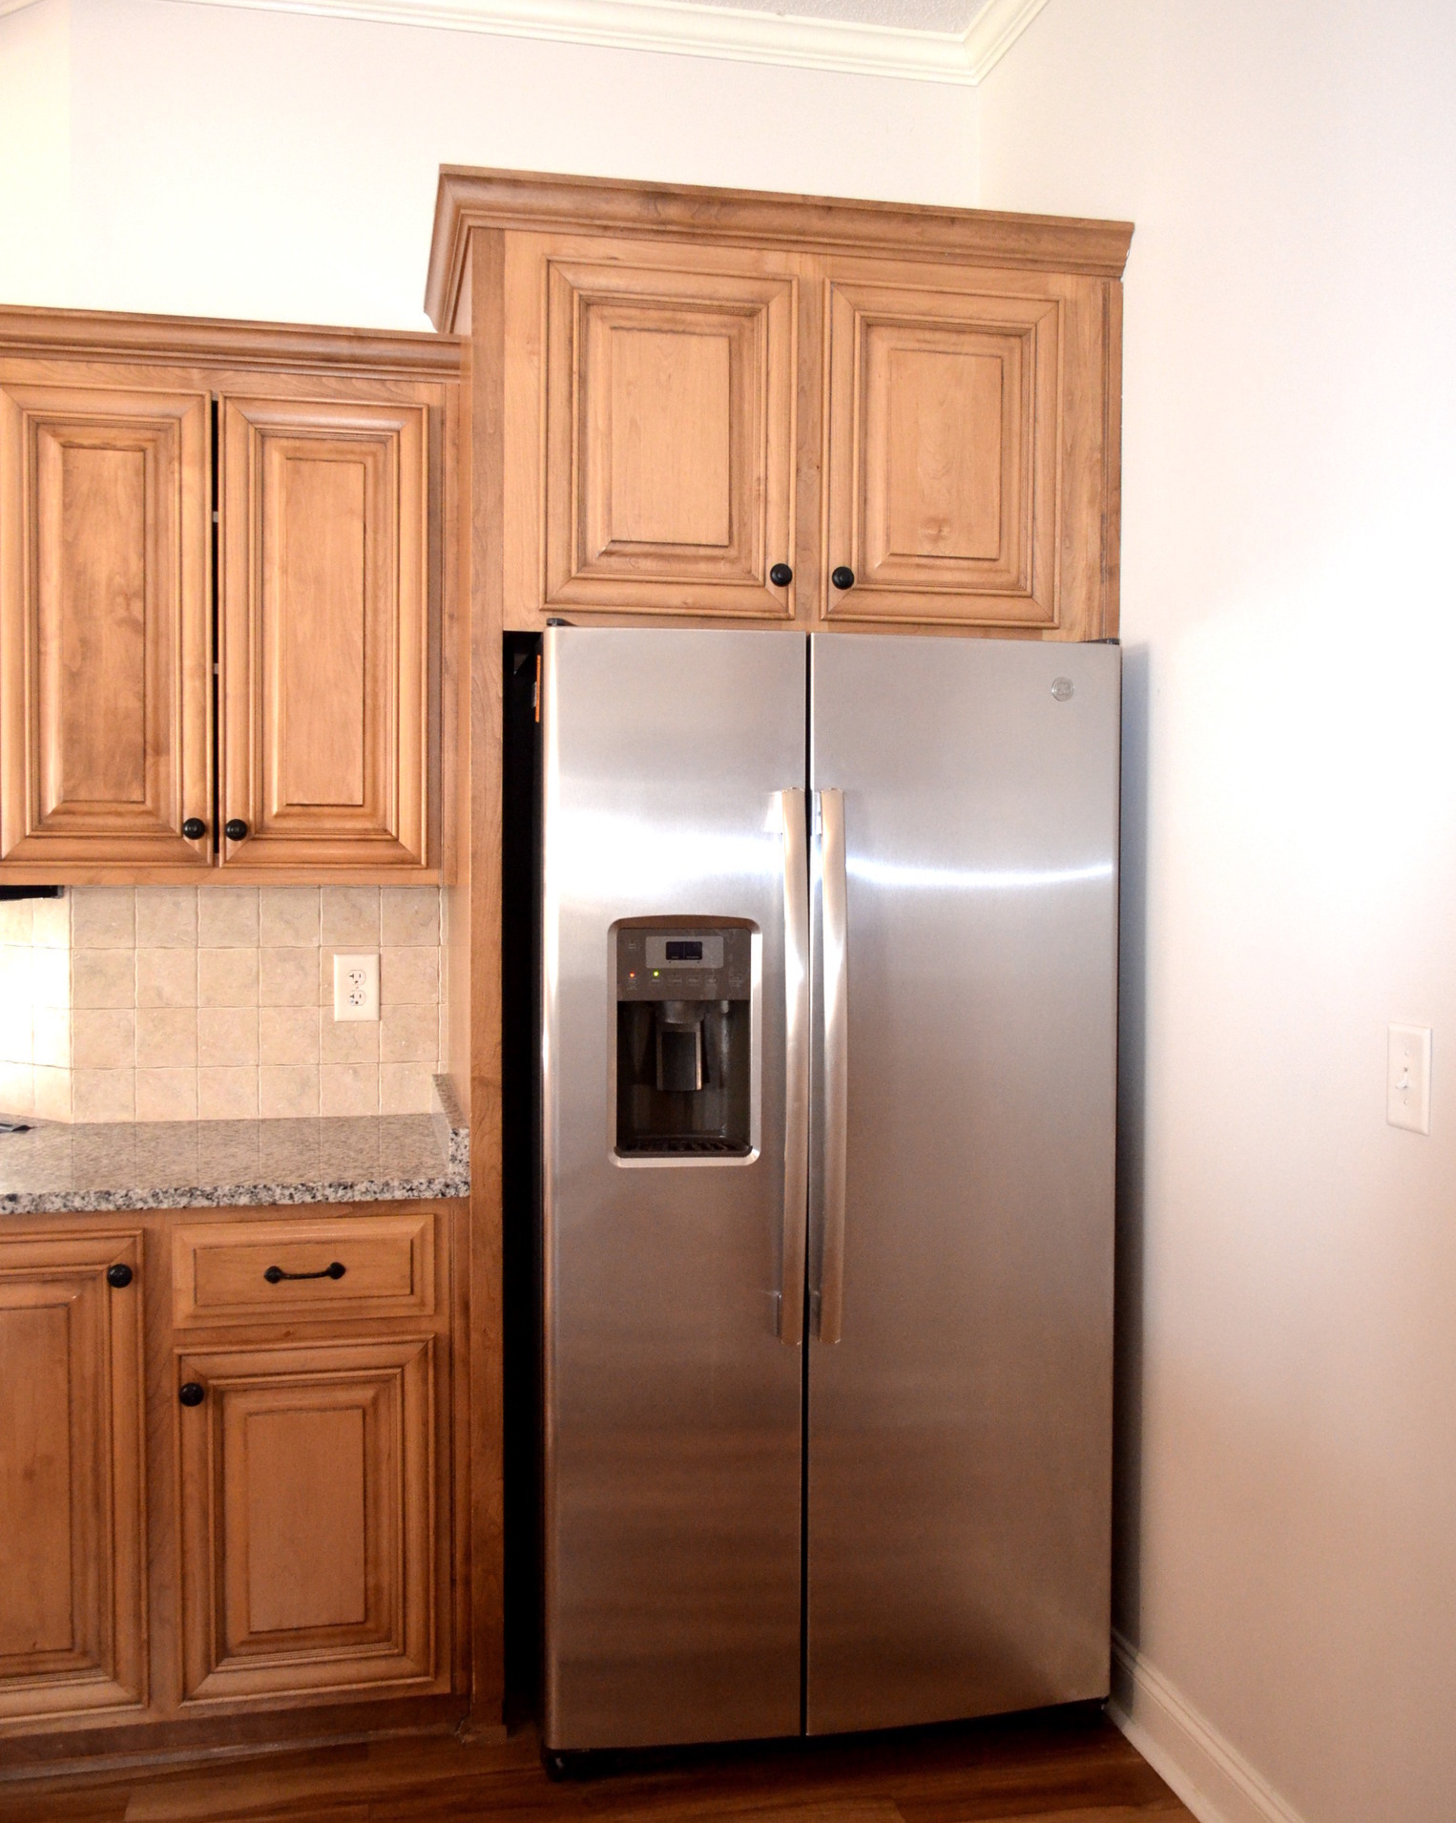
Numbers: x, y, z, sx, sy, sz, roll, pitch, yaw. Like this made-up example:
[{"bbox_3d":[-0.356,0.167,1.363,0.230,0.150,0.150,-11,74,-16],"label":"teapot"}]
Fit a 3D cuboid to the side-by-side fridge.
[{"bbox_3d":[0.100,0.434,2.857,0.908,1.763,0.840,0,2,-12],"label":"side-by-side fridge"}]

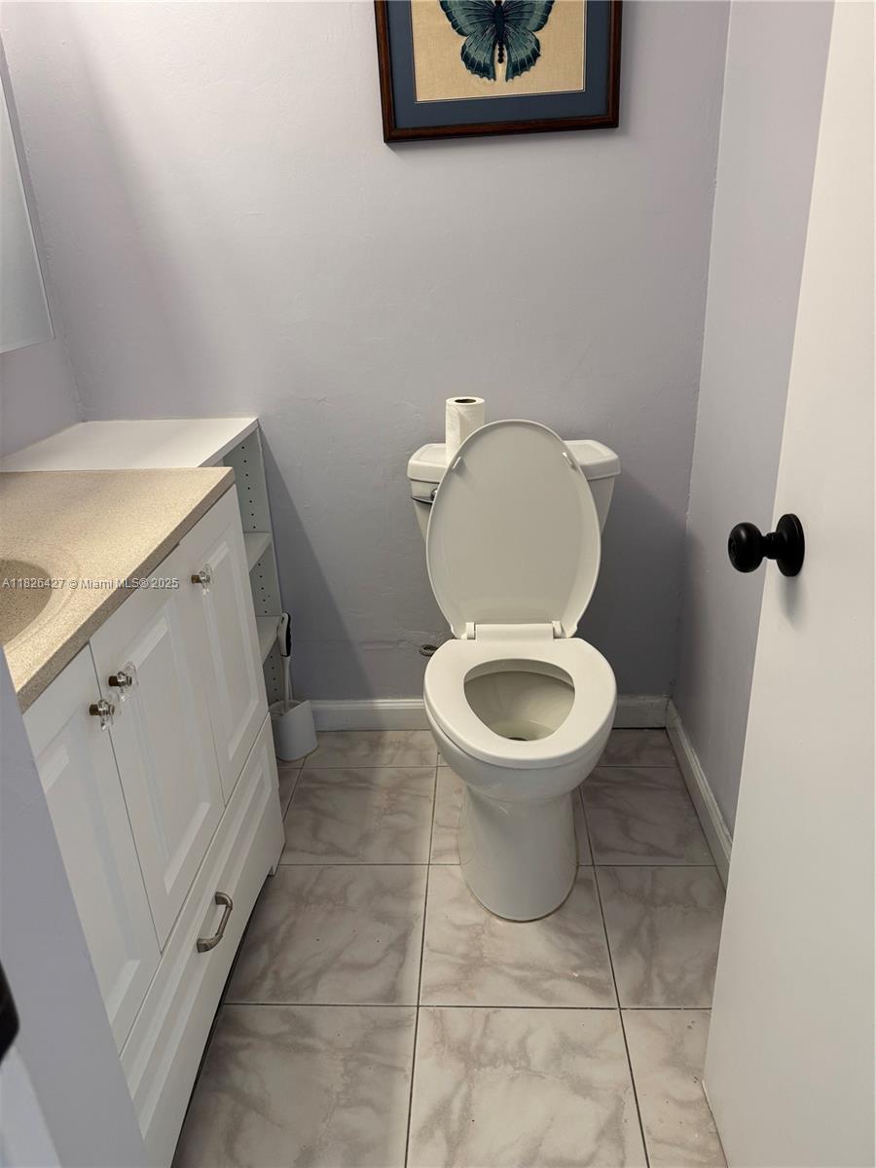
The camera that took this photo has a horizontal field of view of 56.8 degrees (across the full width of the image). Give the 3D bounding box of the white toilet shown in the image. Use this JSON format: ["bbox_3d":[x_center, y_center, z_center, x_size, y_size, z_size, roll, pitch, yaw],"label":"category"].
[{"bbox_3d":[0.163,0.132,1.667,0.446,0.879,0.736,-1,23,3],"label":"white toilet"}]

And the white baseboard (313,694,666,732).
[{"bbox_3d":[0.114,0.345,2.169,0.986,0.098,0.014,-1,23,3],"label":"white baseboard"}]

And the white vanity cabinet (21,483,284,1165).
[{"bbox_3d":[-0.622,0.379,1.233,0.499,0.822,0.915,-1,23,3],"label":"white vanity cabinet"}]

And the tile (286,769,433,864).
[{"bbox_3d":[-0.180,0.536,1.887,0.341,0.010,0.341,-1,23,3],"label":"tile"}]

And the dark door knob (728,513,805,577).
[{"bbox_3d":[0.338,-0.040,0.850,0.066,0.062,0.062,-1,23,3],"label":"dark door knob"}]

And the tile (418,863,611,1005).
[{"bbox_3d":[0.147,0.665,1.551,0.341,0.010,0.341,-1,23,3],"label":"tile"}]

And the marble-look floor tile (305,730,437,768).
[{"bbox_3d":[-0.168,0.434,2.125,0.341,0.010,0.171,-1,23,3],"label":"marble-look floor tile"}]

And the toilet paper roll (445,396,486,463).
[{"bbox_3d":[0.058,-0.324,1.718,0.084,0.114,0.084,-2,23,1],"label":"toilet paper roll"}]

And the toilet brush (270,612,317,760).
[{"bbox_3d":[-0.382,0.250,2.062,0.125,0.394,0.127,-1,23,3],"label":"toilet brush"}]

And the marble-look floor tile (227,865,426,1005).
[{"bbox_3d":[-0.196,0.671,1.571,0.341,0.010,0.341,-1,23,3],"label":"marble-look floor tile"}]

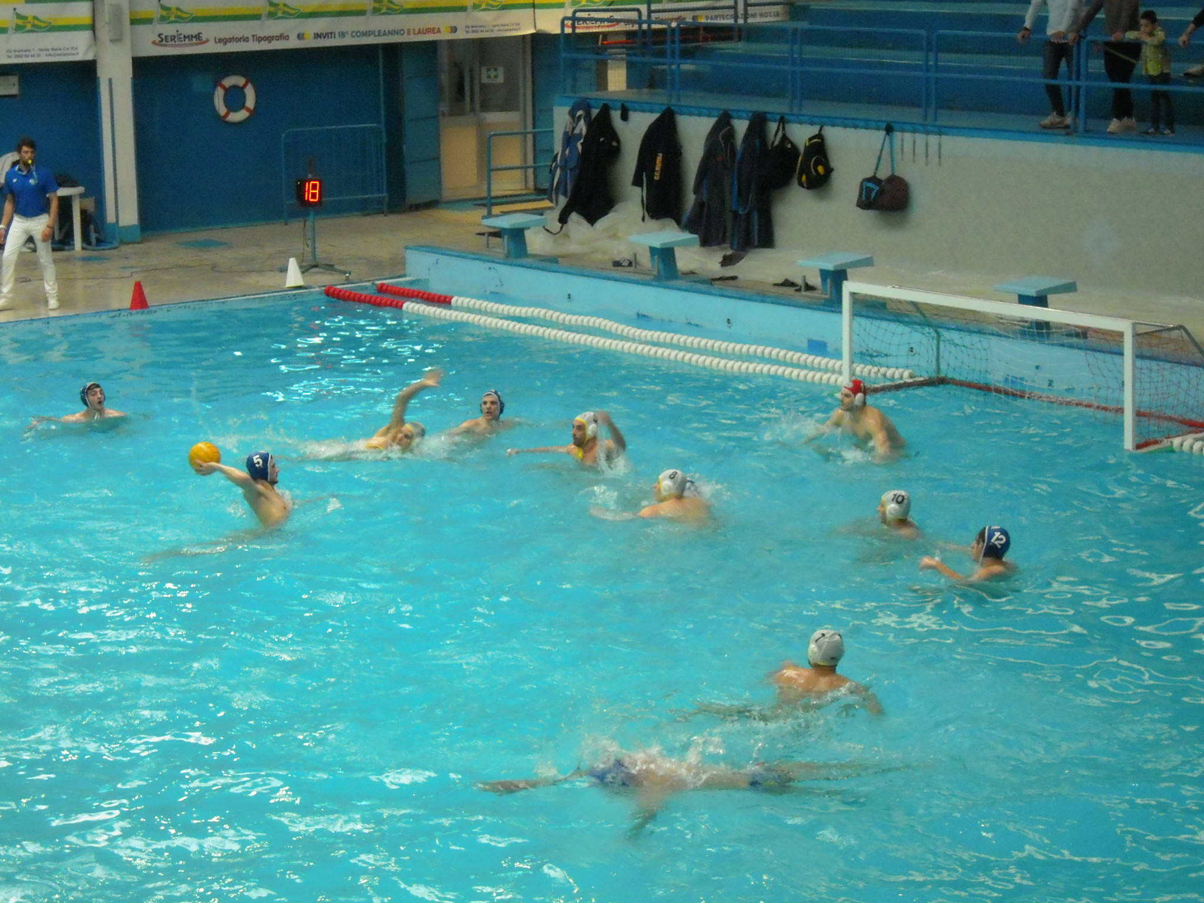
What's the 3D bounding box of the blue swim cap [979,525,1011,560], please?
[{"bbox_3d":[2.451,0.573,19.541,0.205,0.215,0.190,2,11,19],"label":"blue swim cap"}]

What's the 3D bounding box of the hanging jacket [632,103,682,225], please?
[{"bbox_3d":[0.603,-3.198,34.898,0.200,1.270,0.660,-9,13,-36],"label":"hanging jacket"}]

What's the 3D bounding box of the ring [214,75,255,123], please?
[{"bbox_3d":[-4.678,-4.490,39.896,0.620,0.620,0.100,-9,13,-36],"label":"ring"}]

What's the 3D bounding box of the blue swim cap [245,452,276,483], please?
[{"bbox_3d":[-2.363,0.111,21.662,0.205,0.215,0.190,-4,11,-14],"label":"blue swim cap"}]

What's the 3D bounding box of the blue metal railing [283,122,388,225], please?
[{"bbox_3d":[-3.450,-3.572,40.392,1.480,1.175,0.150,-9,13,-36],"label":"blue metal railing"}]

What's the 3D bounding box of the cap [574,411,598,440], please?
[{"bbox_3d":[-0.118,-0.200,23.768,0.205,0.215,0.190,-9,13,-35],"label":"cap"}]

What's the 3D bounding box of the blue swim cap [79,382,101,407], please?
[{"bbox_3d":[-4.285,-0.481,26.259,0.190,0.215,0.205,-10,13,-39],"label":"blue swim cap"}]

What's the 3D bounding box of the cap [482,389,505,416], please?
[{"bbox_3d":[-0.873,-0.397,25.167,0.190,0.215,0.205,3,11,23],"label":"cap"}]

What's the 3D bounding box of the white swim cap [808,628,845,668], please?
[{"bbox_3d":[1.207,1.058,16.845,0.190,0.215,0.205,-6,11,-23],"label":"white swim cap"}]

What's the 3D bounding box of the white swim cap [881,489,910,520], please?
[{"bbox_3d":[1.961,0.358,20.889,0.205,0.215,0.190,5,12,33],"label":"white swim cap"}]

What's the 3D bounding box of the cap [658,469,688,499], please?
[{"bbox_3d":[0.494,0.226,21.754,0.205,0.215,0.190,5,12,31],"label":"cap"}]

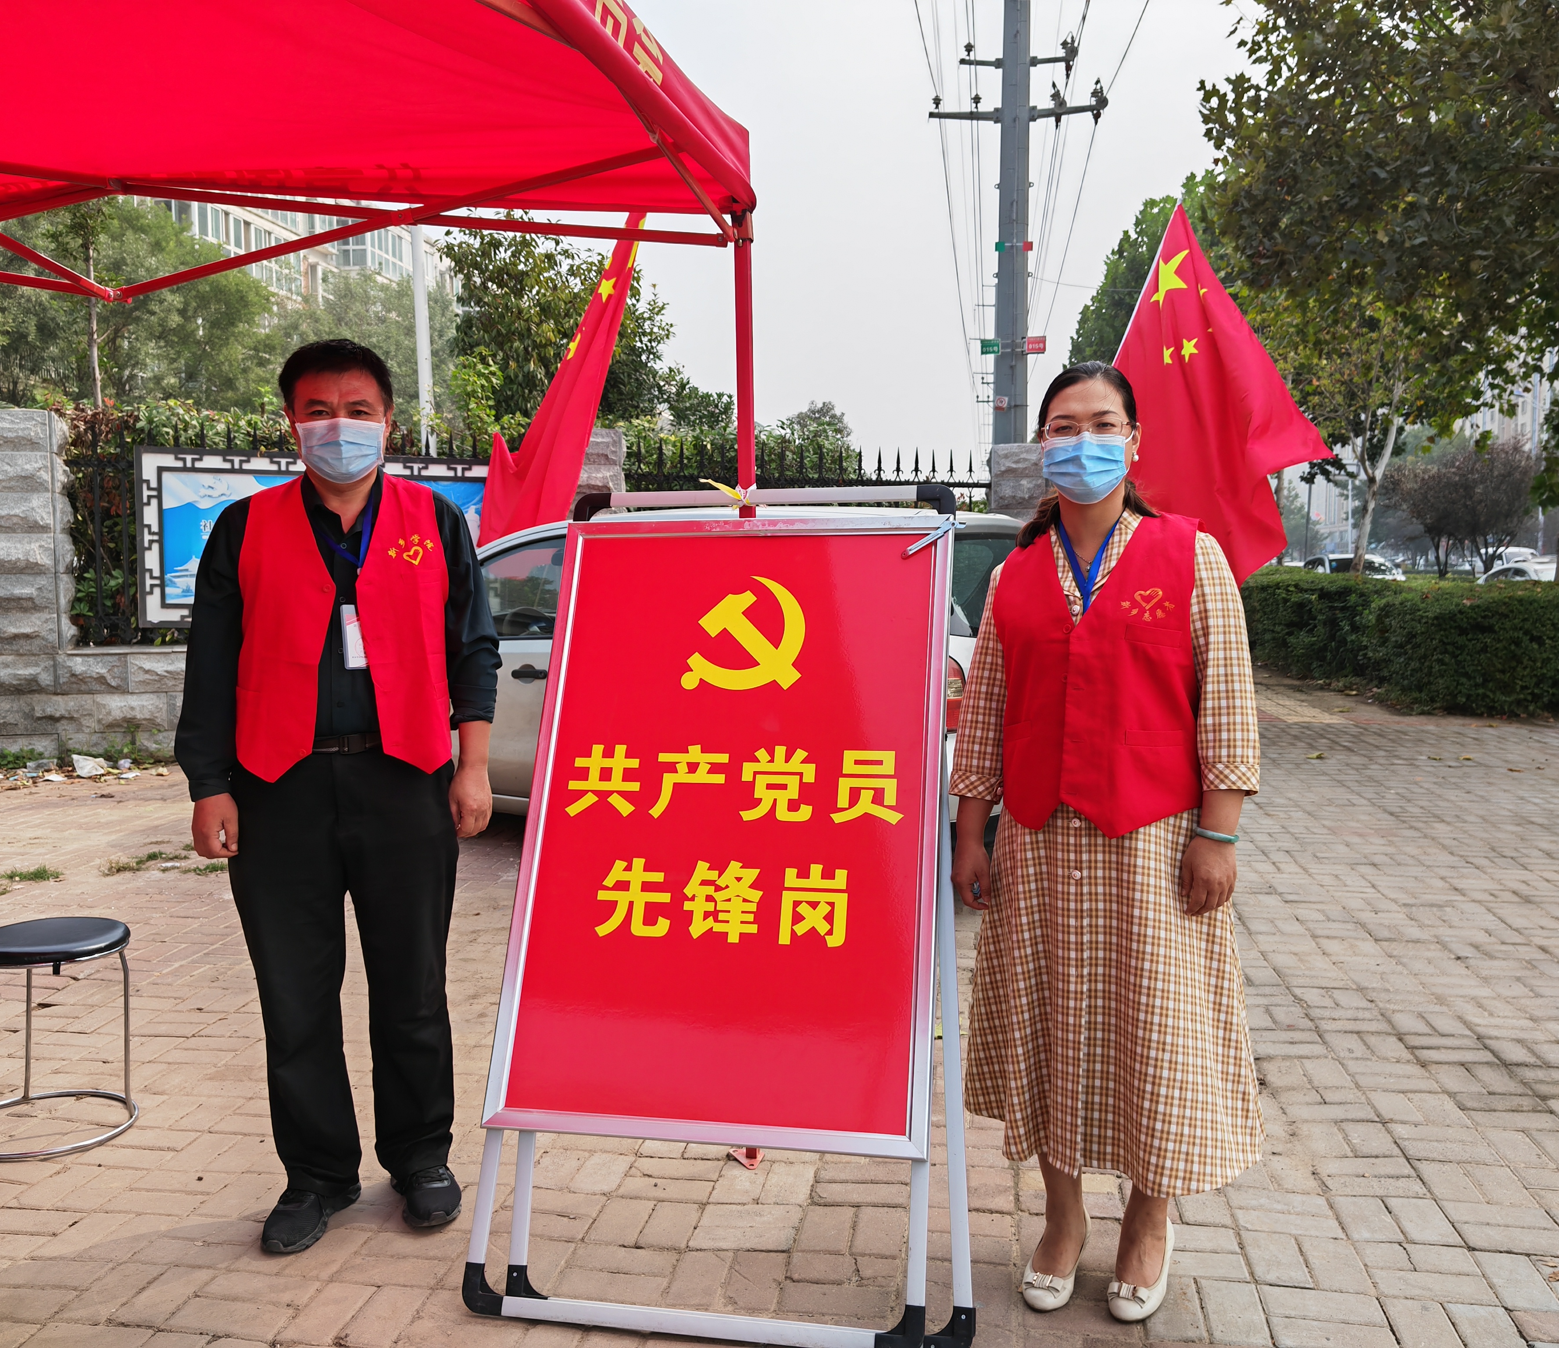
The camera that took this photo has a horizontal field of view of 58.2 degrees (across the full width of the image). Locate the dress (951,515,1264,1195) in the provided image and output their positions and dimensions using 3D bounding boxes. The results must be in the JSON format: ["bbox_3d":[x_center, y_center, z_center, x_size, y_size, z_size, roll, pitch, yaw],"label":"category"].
[{"bbox_3d":[0.580,0.301,2.480,0.530,1.140,0.390,2,5,22],"label":"dress"}]

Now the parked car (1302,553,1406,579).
[{"bbox_3d":[12.750,-1.823,31.252,1.800,1.560,4.500,1,4,9],"label":"parked car"}]

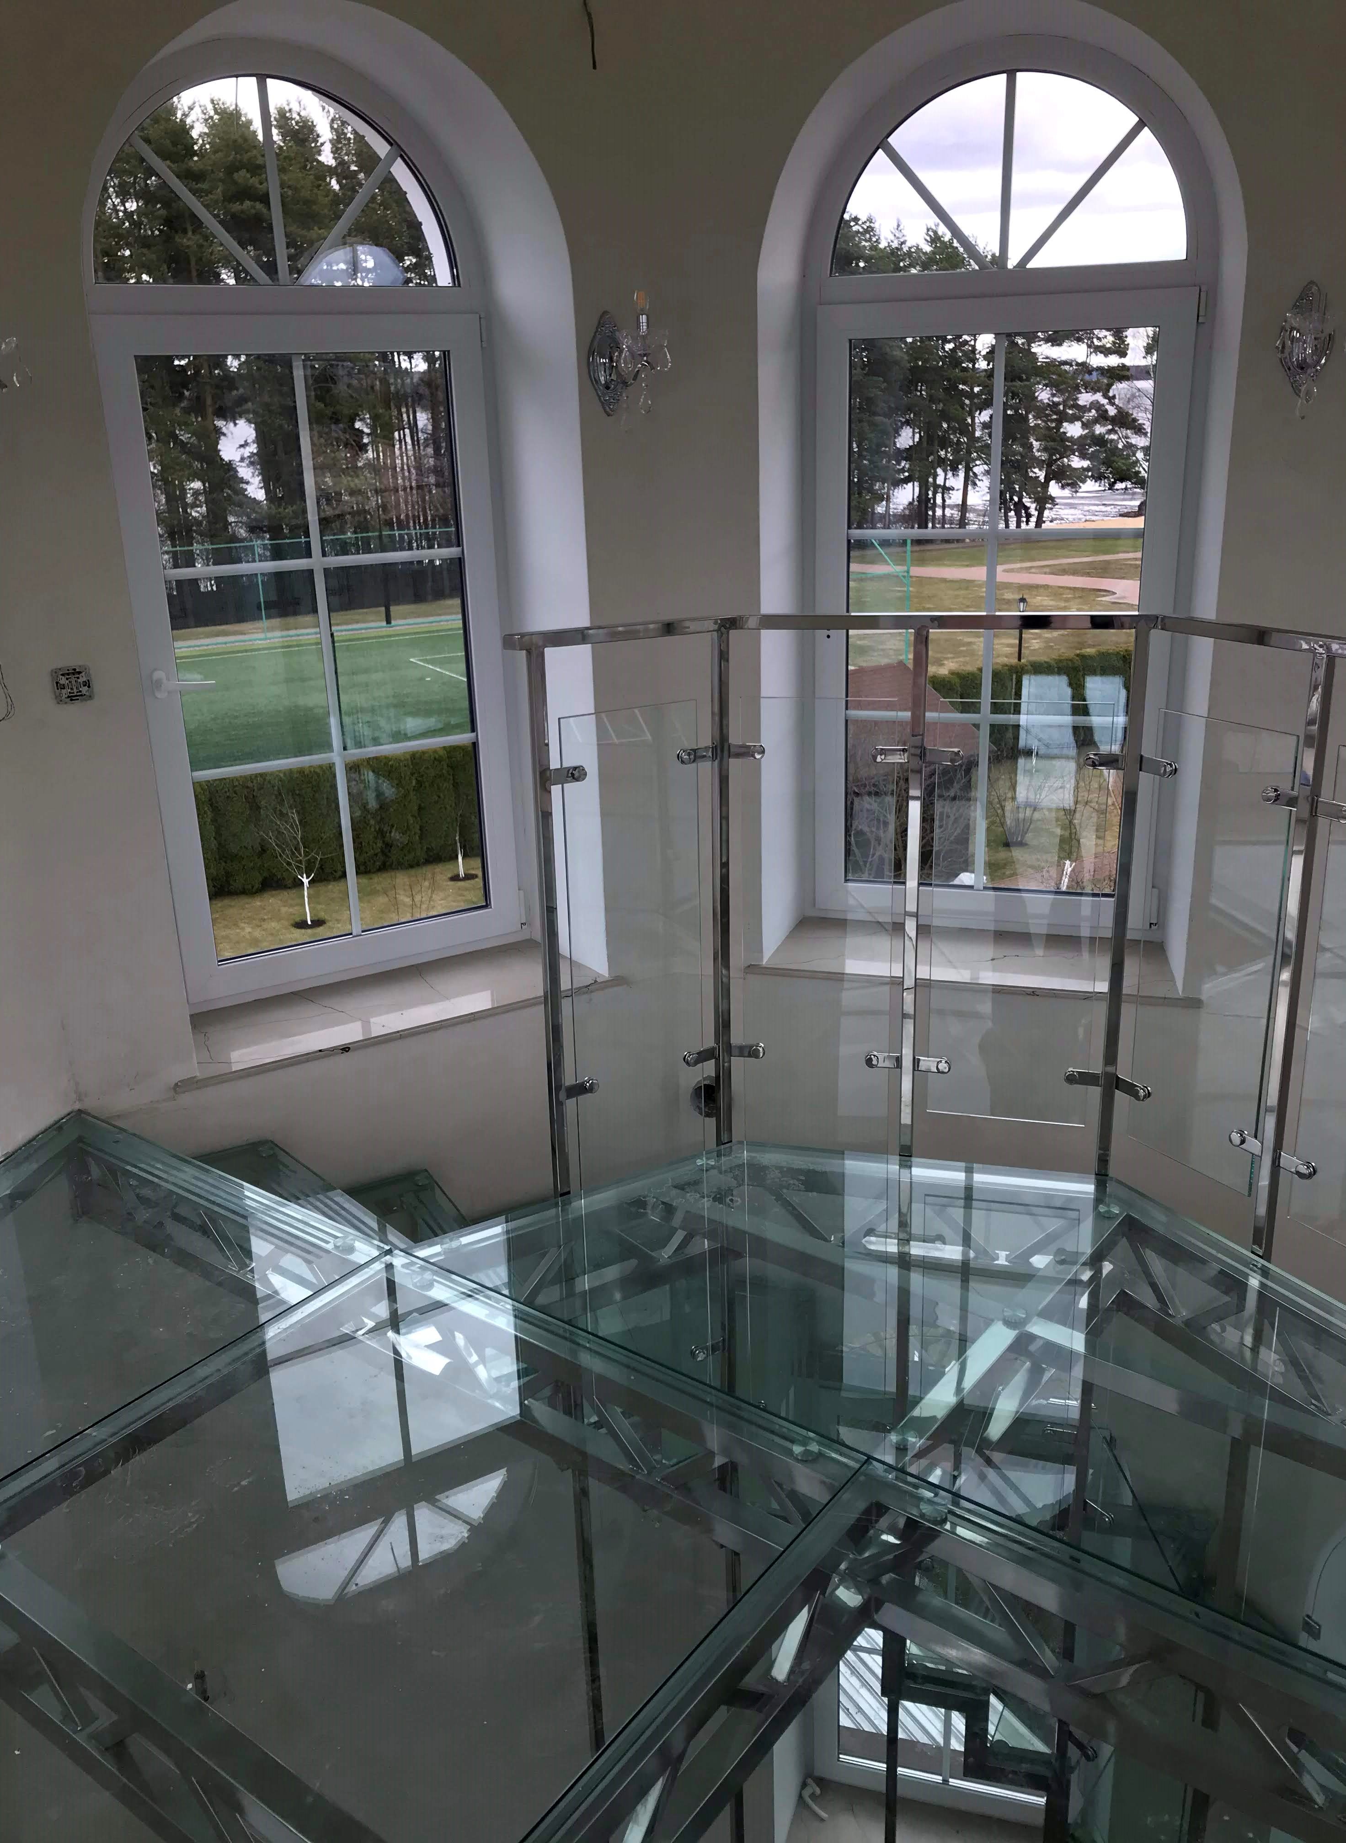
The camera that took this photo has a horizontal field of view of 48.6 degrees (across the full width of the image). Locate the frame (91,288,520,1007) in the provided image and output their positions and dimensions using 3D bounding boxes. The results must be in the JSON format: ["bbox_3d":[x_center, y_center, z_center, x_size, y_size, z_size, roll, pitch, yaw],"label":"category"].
[{"bbox_3d":[-0.826,-0.641,3.623,0.917,1.638,0.090,-12,22,-28],"label":"frame"}]

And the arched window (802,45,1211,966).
[{"bbox_3d":[0.803,-0.980,3.747,0.924,2.111,0.090,4,20,17],"label":"arched window"}]

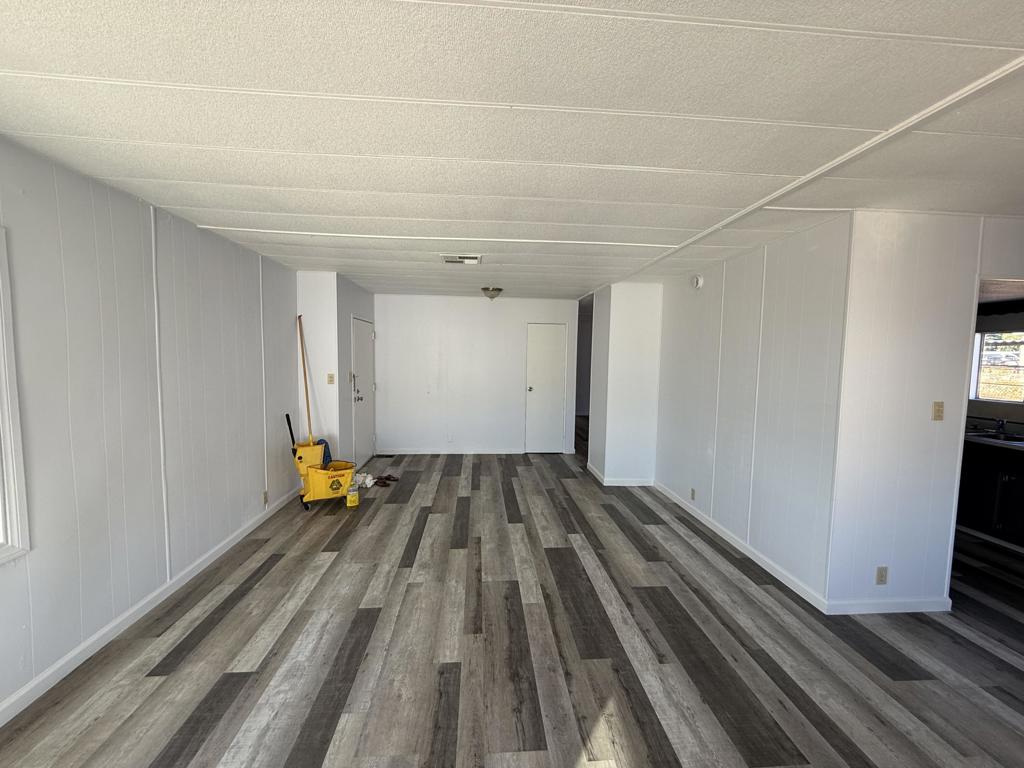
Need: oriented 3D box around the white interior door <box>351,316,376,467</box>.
[{"bbox_3d":[-2.030,0.126,5.691,0.050,1.997,0.930,1,4,-4],"label":"white interior door"}]

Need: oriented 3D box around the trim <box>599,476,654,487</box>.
[{"bbox_3d":[1.423,1.193,5.010,0.620,0.092,0.016,1,4,-4],"label":"trim"}]

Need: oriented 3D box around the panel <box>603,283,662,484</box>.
[{"bbox_3d":[1.438,0.032,4.955,0.620,2.417,0.050,1,4,-4],"label":"panel"}]

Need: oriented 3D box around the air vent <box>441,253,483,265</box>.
[{"bbox_3d":[-0.452,-1.109,3.698,0.355,0.025,0.350,1,4,-4],"label":"air vent"}]

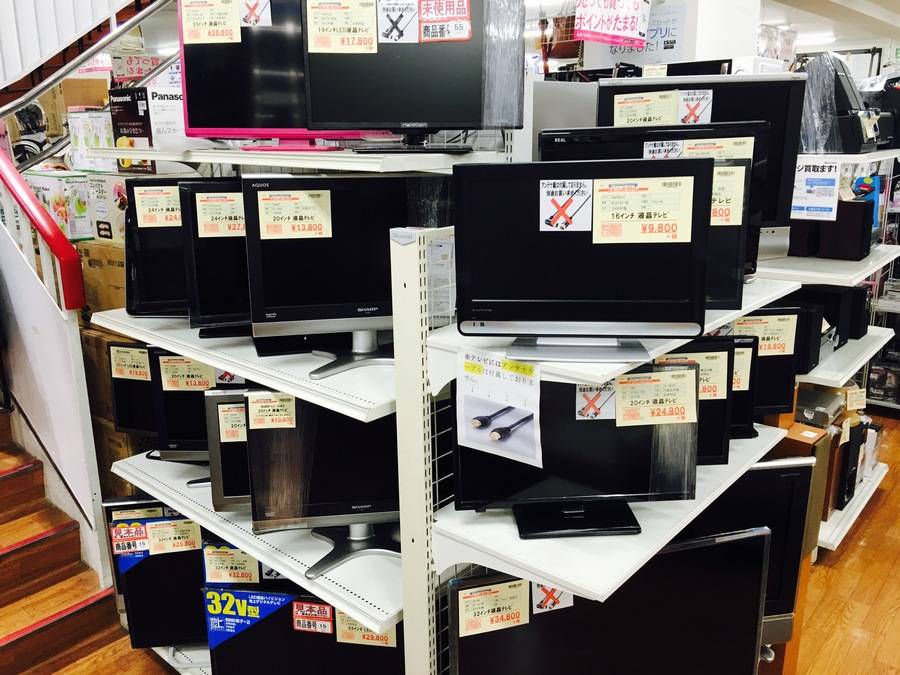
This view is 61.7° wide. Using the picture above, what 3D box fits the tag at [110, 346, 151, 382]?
[{"bbox_3d":[-1.000,0.083,2.370,0.148,0.102,0.008,3,16,13],"label":"tag"}]

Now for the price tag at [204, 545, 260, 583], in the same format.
[{"bbox_3d":[-0.602,0.633,2.085,0.148,0.102,0.008,0,16,1],"label":"price tag"}]

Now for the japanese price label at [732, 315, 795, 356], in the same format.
[{"bbox_3d":[0.753,-0.004,1.800,0.153,0.100,0.005,-3,16,-7],"label":"japanese price label"}]

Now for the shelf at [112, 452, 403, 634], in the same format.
[{"bbox_3d":[-0.444,0.464,2.131,1.202,0.034,0.447,13,21,40],"label":"shelf"}]

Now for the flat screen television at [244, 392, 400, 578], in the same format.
[{"bbox_3d":[-0.216,0.312,1.801,0.490,0.430,0.230,-2,16,-6],"label":"flat screen television"}]

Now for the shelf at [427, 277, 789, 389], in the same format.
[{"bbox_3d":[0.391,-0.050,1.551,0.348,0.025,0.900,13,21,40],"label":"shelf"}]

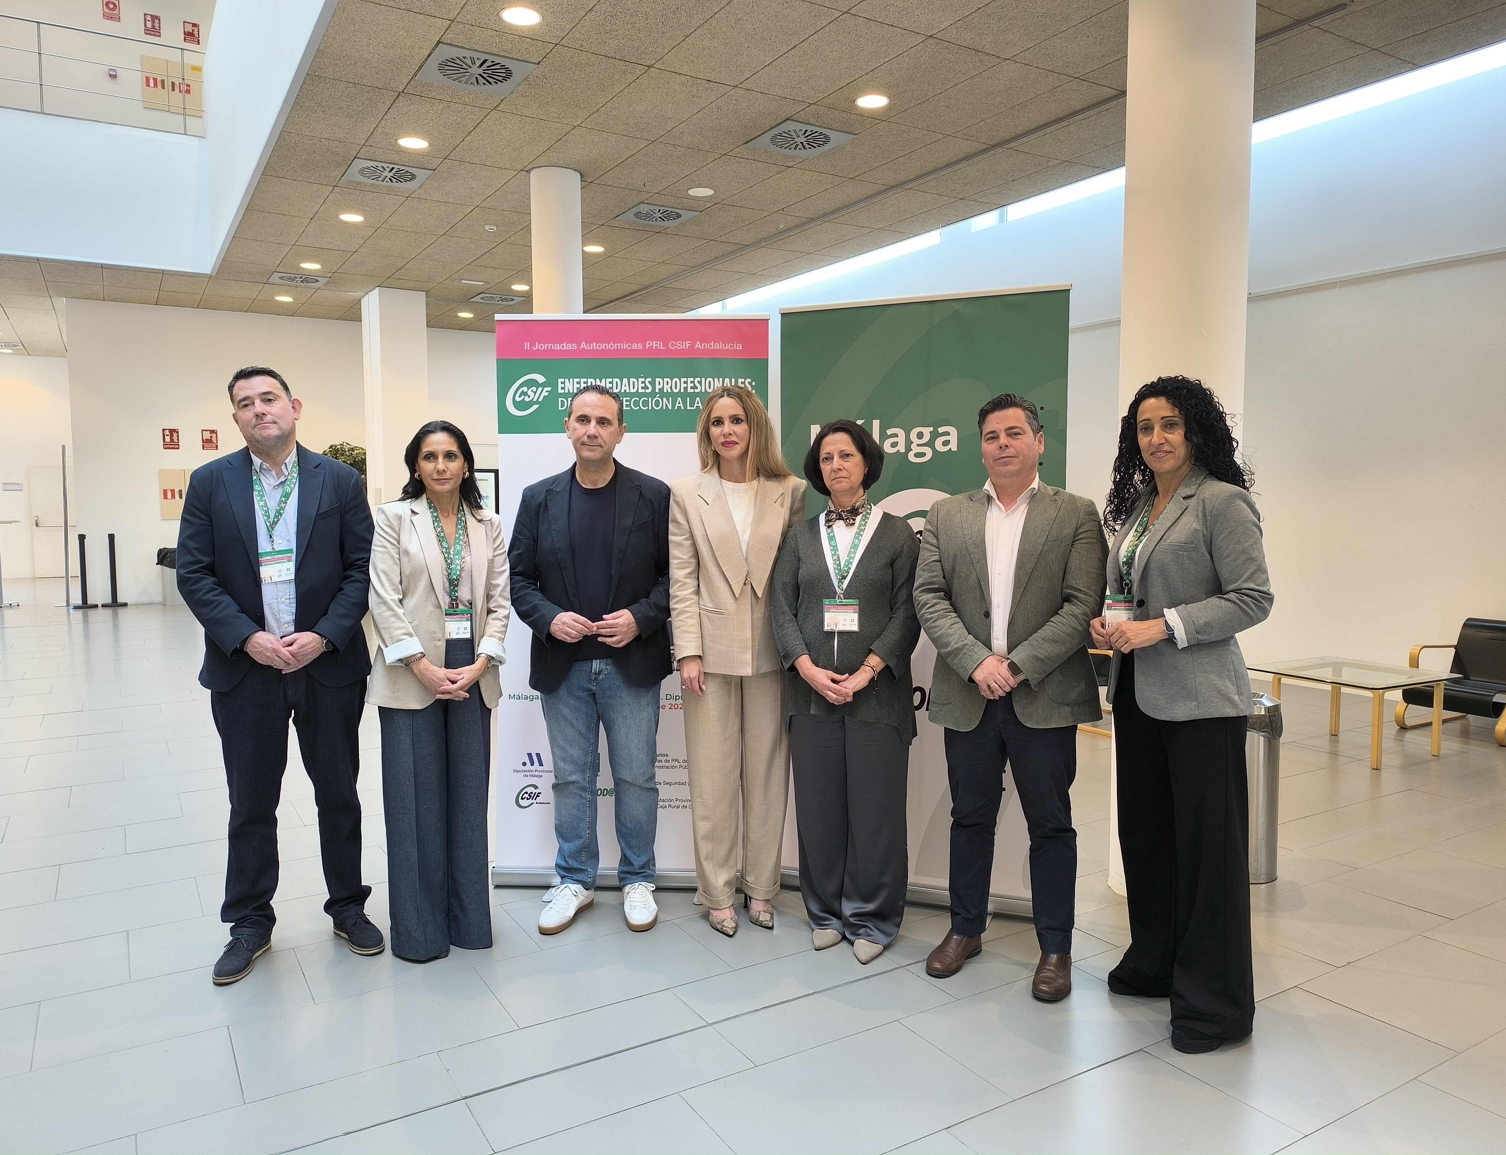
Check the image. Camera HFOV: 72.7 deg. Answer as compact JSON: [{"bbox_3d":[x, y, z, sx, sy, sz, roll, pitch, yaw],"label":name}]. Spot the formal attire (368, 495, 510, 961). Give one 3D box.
[{"bbox_3d":[-0.987,0.342,3.216,0.450,1.657,0.310,-2,4,-25],"label":"formal attire"}]

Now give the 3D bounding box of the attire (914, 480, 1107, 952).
[{"bbox_3d":[0.770,0.413,3.113,0.580,1.416,0.330,1,4,14],"label":"attire"}]

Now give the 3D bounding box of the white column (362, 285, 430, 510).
[{"bbox_3d":[-4.673,-1.611,13.481,0.572,4.115,0.837,-2,5,-32],"label":"white column"}]

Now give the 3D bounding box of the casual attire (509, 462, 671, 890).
[{"bbox_3d":[-0.551,0.350,3.514,0.540,1.481,0.310,0,4,-4],"label":"casual attire"}]

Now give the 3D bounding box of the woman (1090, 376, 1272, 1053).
[{"bbox_3d":[1.158,0.340,2.759,0.380,1.741,0.470,-3,5,-36],"label":"woman"}]

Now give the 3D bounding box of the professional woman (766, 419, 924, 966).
[{"bbox_3d":[0.299,0.338,3.247,0.490,1.665,0.330,1,4,10],"label":"professional woman"}]

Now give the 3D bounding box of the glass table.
[{"bbox_3d":[3.414,0.769,5.843,0.833,0.444,0.819,-2,5,-31],"label":"glass table"}]

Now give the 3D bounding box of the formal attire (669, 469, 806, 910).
[{"bbox_3d":[-0.049,0.375,3.484,0.455,1.483,0.300,0,4,-8],"label":"formal attire"}]

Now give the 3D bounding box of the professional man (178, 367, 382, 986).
[{"bbox_3d":[-1.406,0.276,3.088,0.580,1.804,0.380,-1,4,-19],"label":"professional man"}]

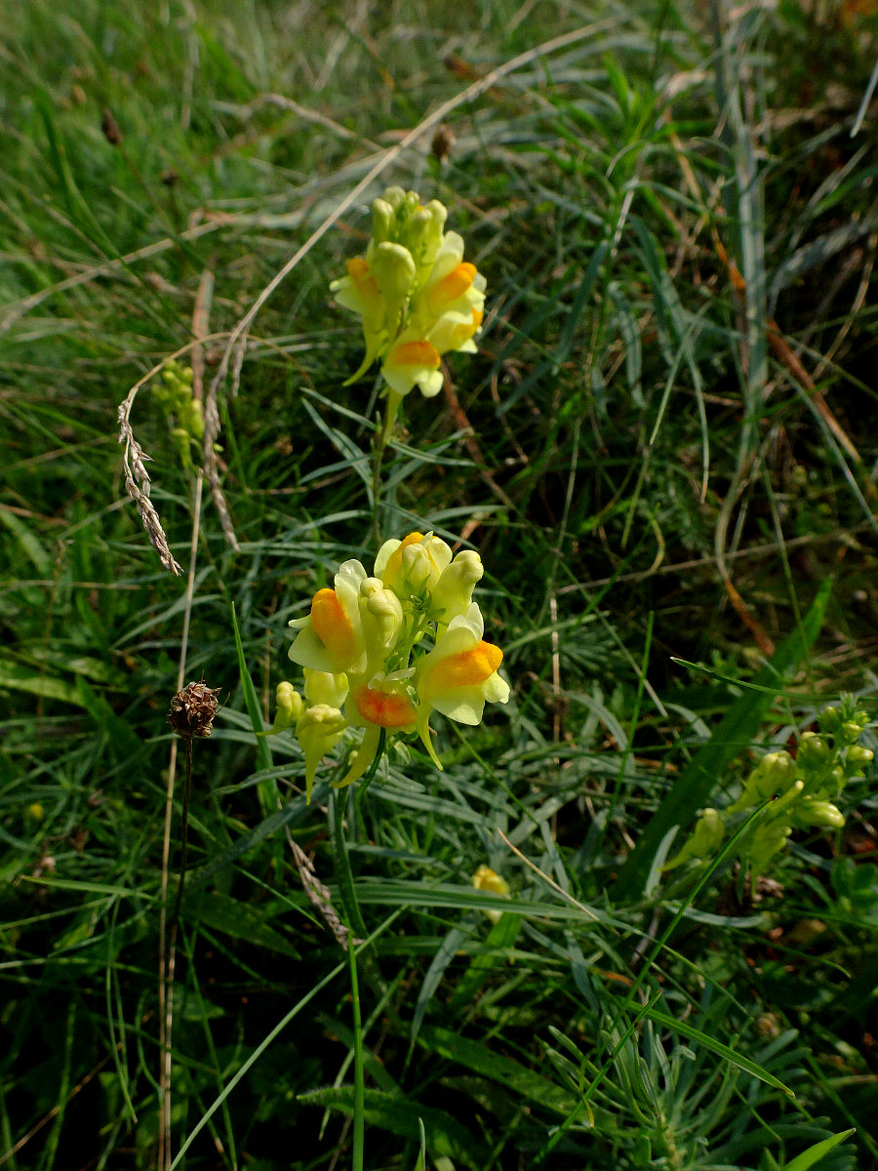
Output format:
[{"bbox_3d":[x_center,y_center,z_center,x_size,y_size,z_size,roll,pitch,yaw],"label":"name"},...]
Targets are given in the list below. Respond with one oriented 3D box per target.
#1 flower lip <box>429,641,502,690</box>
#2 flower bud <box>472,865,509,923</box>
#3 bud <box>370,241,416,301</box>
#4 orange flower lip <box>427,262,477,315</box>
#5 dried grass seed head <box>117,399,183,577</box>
[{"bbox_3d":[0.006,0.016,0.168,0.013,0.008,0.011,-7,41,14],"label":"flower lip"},{"bbox_3d":[0.016,0.095,0.250,0.011,0.017,0.011,-7,30,6],"label":"flower bud"},{"bbox_3d":[-0.011,-0.077,0.199,0.011,0.015,0.010,3,30,5],"label":"bud"},{"bbox_3d":[0.003,-0.074,0.201,0.010,0.012,0.009,-16,37,-33],"label":"orange flower lip"},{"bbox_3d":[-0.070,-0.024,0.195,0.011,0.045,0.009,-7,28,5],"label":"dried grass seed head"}]

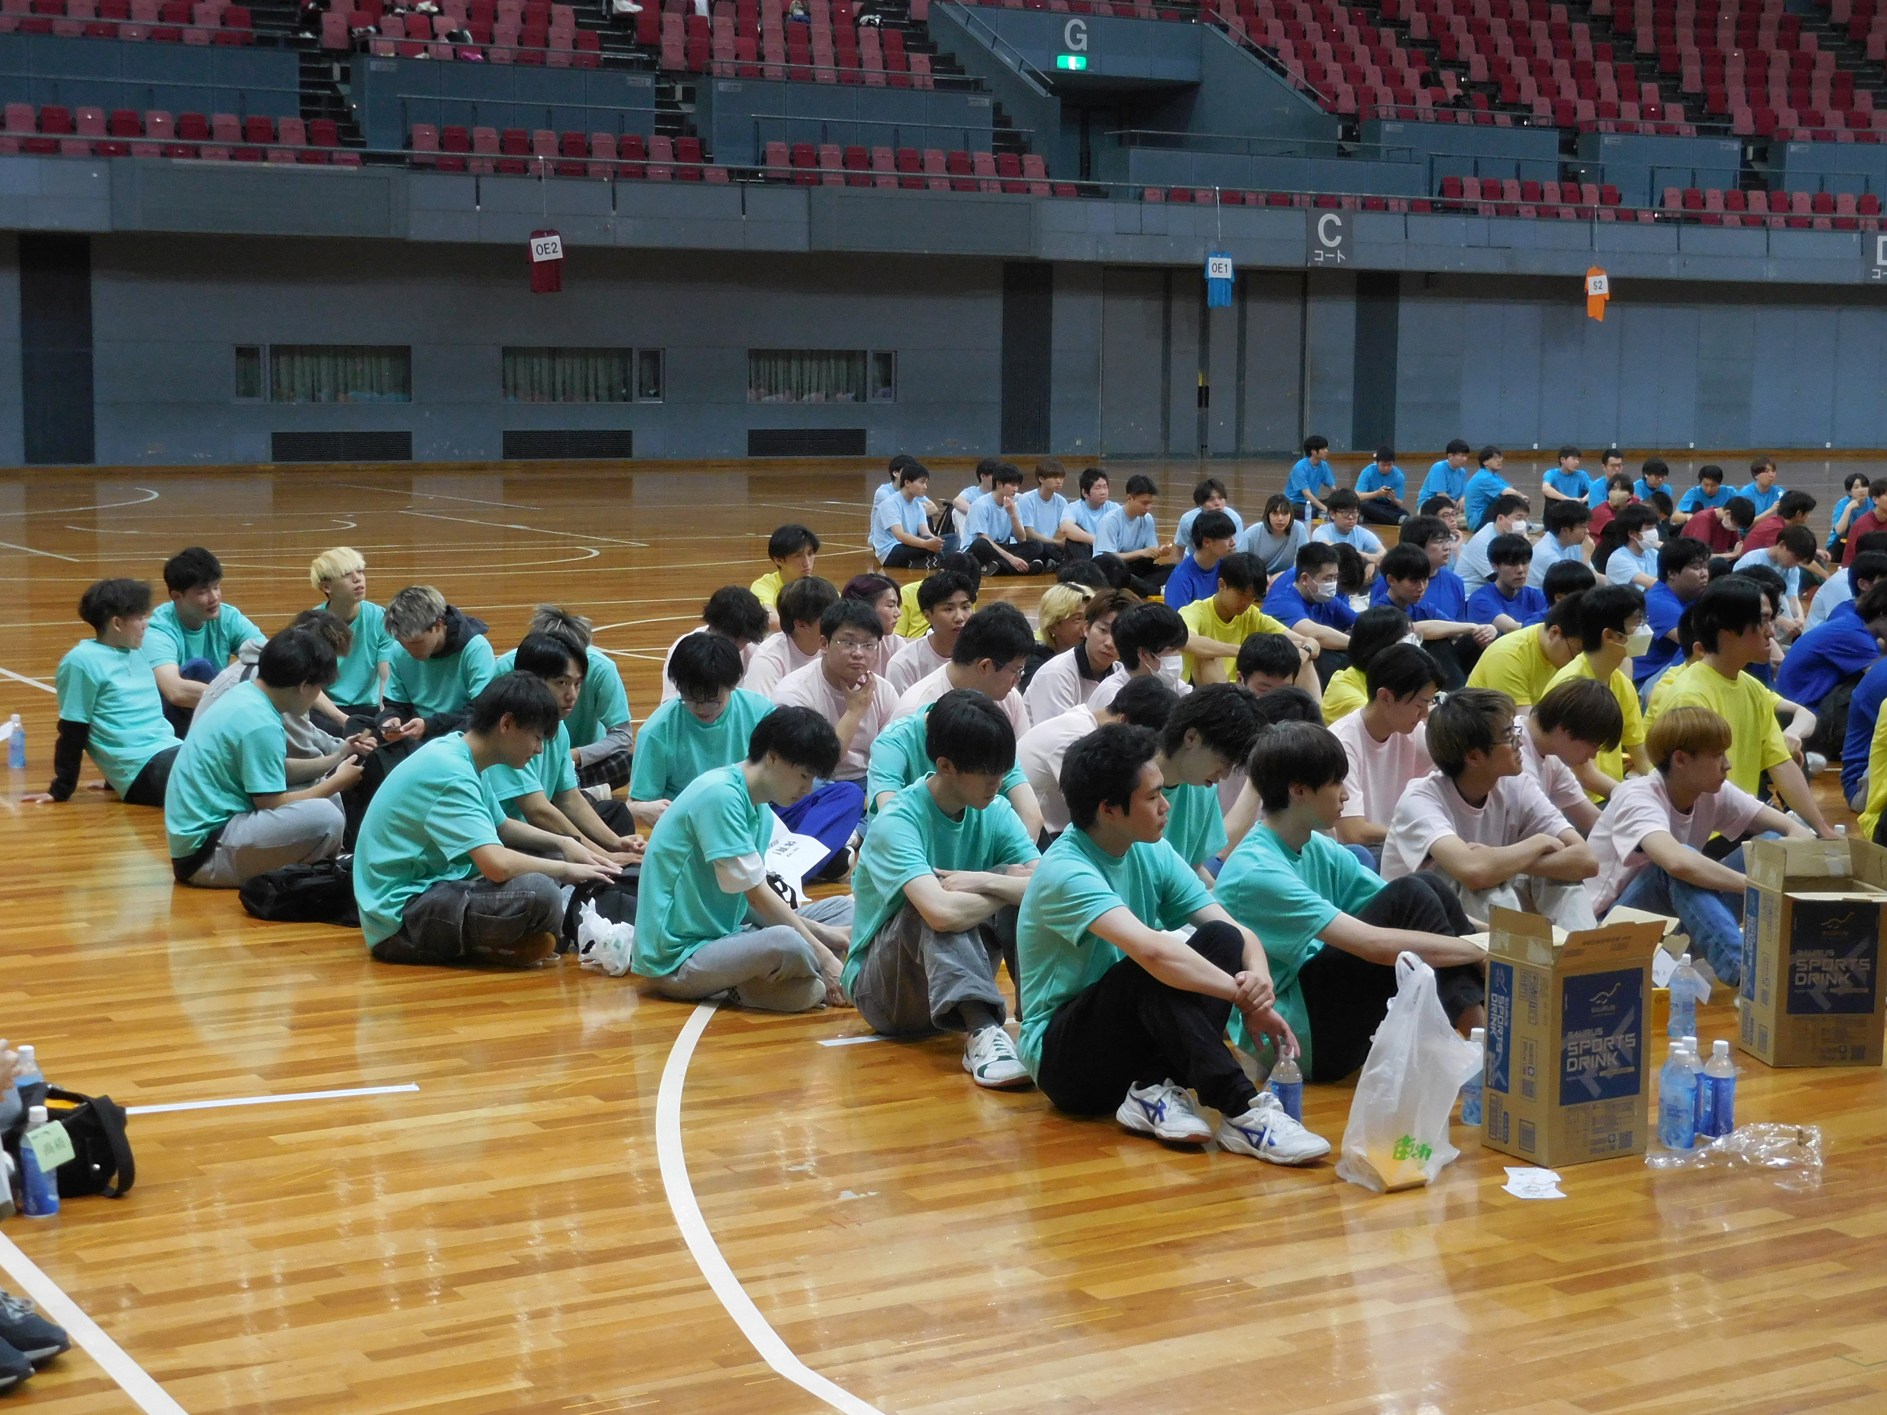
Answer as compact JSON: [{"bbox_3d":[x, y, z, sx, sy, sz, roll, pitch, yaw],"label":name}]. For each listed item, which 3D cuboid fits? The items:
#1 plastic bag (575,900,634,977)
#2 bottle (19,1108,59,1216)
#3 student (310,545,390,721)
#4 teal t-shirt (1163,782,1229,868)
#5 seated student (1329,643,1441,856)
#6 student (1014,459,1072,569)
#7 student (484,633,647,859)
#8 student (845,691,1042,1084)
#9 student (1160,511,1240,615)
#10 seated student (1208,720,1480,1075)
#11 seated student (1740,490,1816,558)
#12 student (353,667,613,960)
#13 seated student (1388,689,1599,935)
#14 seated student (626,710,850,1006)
[{"bbox_3d":[-0.905,0.616,7.620,0.155,0.185,0.140,-1,7,-10],"label":"plastic bag"},{"bbox_3d":[-1.748,0.880,5.485,0.068,0.210,0.068,1,7,0],"label":"bottle"},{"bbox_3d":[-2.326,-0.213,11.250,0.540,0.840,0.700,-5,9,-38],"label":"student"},{"bbox_3d":[0.552,0.403,7.400,0.460,0.530,0.380,-7,10,-45],"label":"teal t-shirt"},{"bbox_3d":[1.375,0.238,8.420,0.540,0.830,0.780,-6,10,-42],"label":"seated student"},{"bbox_3d":[0.807,-1.500,22.000,0.530,0.840,0.750,-6,10,-42],"label":"student"},{"bbox_3d":[-1.180,0.167,8.741,0.700,0.820,0.550,6,9,36],"label":"student"},{"bbox_3d":[0.099,0.389,6.953,0.490,0.850,0.760,-4,9,-33],"label":"student"},{"bbox_3d":[1.461,-0.621,15.140,0.530,0.830,0.740,-7,10,-45],"label":"student"},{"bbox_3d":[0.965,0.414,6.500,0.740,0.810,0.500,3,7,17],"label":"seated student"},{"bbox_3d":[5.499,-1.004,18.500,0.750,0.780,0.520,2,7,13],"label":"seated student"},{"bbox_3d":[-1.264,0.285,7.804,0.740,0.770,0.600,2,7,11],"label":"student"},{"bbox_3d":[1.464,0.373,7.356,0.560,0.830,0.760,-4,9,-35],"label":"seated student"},{"bbox_3d":[-0.509,0.349,7.503,0.620,0.780,0.620,3,8,22],"label":"seated student"}]

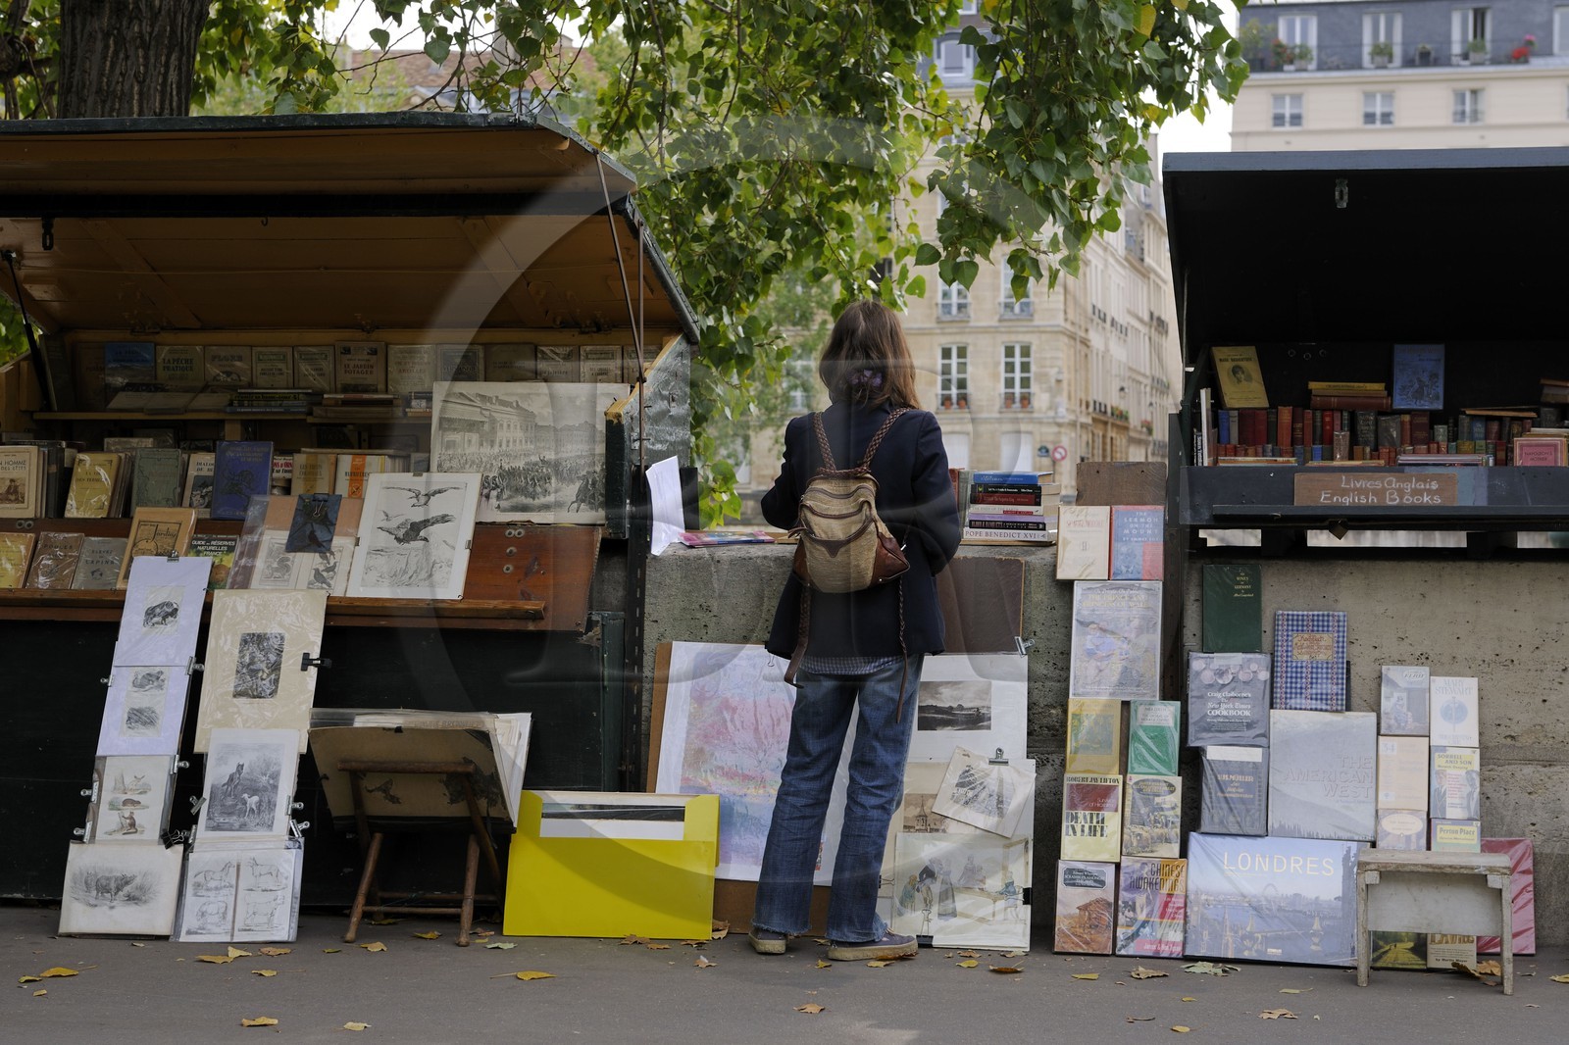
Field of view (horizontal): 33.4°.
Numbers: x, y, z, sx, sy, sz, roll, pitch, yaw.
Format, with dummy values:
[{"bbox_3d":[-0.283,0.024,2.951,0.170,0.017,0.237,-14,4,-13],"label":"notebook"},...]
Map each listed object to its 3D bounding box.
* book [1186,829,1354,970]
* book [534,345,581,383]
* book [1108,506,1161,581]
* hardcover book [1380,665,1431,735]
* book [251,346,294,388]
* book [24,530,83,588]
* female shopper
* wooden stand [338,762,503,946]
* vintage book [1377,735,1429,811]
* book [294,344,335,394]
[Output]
[{"bbox_3d":[1.231,0.942,6.515,0.446,0.311,0.030,1,-11,14],"label":"book"},{"bbox_3d":[-0.663,-0.417,7.668,0.121,0.187,0.016,-1,-6,9],"label":"book"},{"bbox_3d":[0.929,0.056,6.871,0.140,0.198,0.023,1,-8,9],"label":"book"},{"bbox_3d":[1.614,0.465,6.796,0.122,0.182,0.020,0,-15,11],"label":"hardcover book"},{"bbox_3d":[-1.533,-0.430,7.837,0.128,0.190,0.015,0,-6,9],"label":"book"},{"bbox_3d":[-2.026,0.112,7.284,0.136,0.173,0.018,1,-27,13],"label":"book"},{"bbox_3d":[0.182,0.276,6.680,0.520,1.680,0.480,0,1,11],"label":"female shopper"},{"bbox_3d":[-0.969,0.857,7.045,0.360,0.490,0.390,0,1,8],"label":"wooden stand"},{"bbox_3d":[1.549,0.630,6.540,0.120,0.182,0.020,1,-13,14],"label":"vintage book"},{"bbox_3d":[-1.400,-0.424,7.788,0.120,0.187,0.016,-1,-6,9],"label":"book"}]

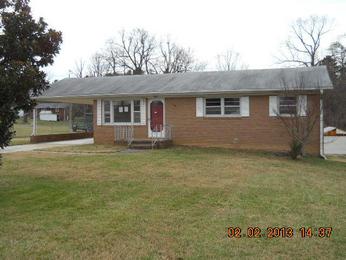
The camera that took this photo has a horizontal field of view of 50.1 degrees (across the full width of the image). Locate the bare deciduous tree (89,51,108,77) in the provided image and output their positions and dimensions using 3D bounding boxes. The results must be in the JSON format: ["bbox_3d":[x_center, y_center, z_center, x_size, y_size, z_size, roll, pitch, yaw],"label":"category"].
[{"bbox_3d":[-10.467,-5.011,52.000,2.951,11.757,2.951,0,1,0],"label":"bare deciduous tree"}]

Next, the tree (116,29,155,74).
[{"bbox_3d":[-4.560,-5.681,45.000,5.362,13.321,5.362,0,1,0],"label":"tree"}]

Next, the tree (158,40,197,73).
[{"bbox_3d":[0.584,-5.338,48.000,5.175,12.540,5.175,0,1,0],"label":"tree"}]

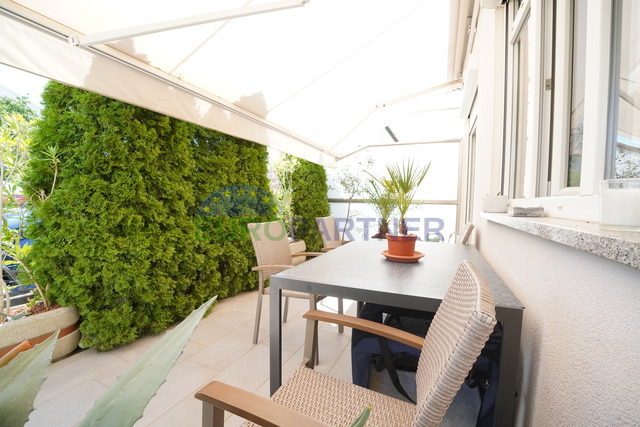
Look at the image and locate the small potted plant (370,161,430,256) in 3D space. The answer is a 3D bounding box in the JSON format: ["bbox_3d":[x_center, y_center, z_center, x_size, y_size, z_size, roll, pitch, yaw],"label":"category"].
[{"bbox_3d":[0.474,-0.029,1.553,0.342,0.548,0.362,1,2,24],"label":"small potted plant"}]

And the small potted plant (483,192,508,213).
[{"bbox_3d":[0.987,-0.062,1.500,0.113,0.114,0.113,1,2,24],"label":"small potted plant"}]

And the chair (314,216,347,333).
[{"bbox_3d":[0.319,0.497,2.760,0.588,0.889,0.553,1,2,24],"label":"chair"}]

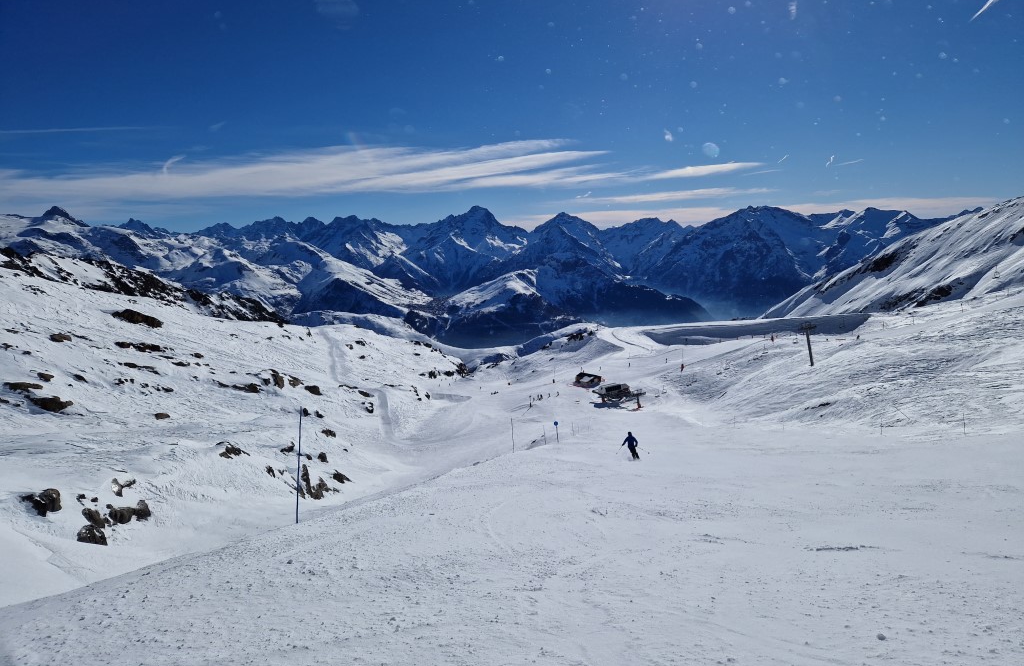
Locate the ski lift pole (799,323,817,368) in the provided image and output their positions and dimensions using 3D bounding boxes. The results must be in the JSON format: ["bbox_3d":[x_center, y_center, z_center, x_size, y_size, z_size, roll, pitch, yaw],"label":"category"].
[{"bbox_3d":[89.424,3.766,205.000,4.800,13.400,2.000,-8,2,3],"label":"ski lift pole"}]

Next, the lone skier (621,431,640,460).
[{"bbox_3d":[7.083,6.696,40.500,1.050,1.650,0.800,1,7,5],"label":"lone skier"}]

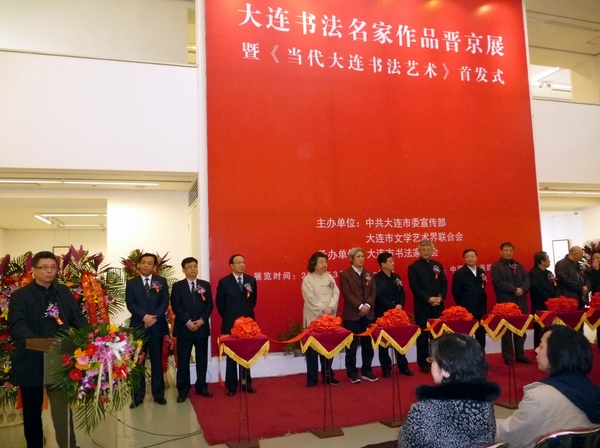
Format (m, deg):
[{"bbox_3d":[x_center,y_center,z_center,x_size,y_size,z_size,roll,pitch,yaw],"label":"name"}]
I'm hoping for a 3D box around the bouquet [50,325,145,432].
[{"bbox_3d":[-1.496,1.130,3.620,0.620,0.750,0.380,2,-7,-38],"label":"bouquet"}]

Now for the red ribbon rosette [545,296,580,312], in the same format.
[{"bbox_3d":[2.882,0.889,5.351,0.333,0.182,0.310,0,-6,-18],"label":"red ribbon rosette"}]

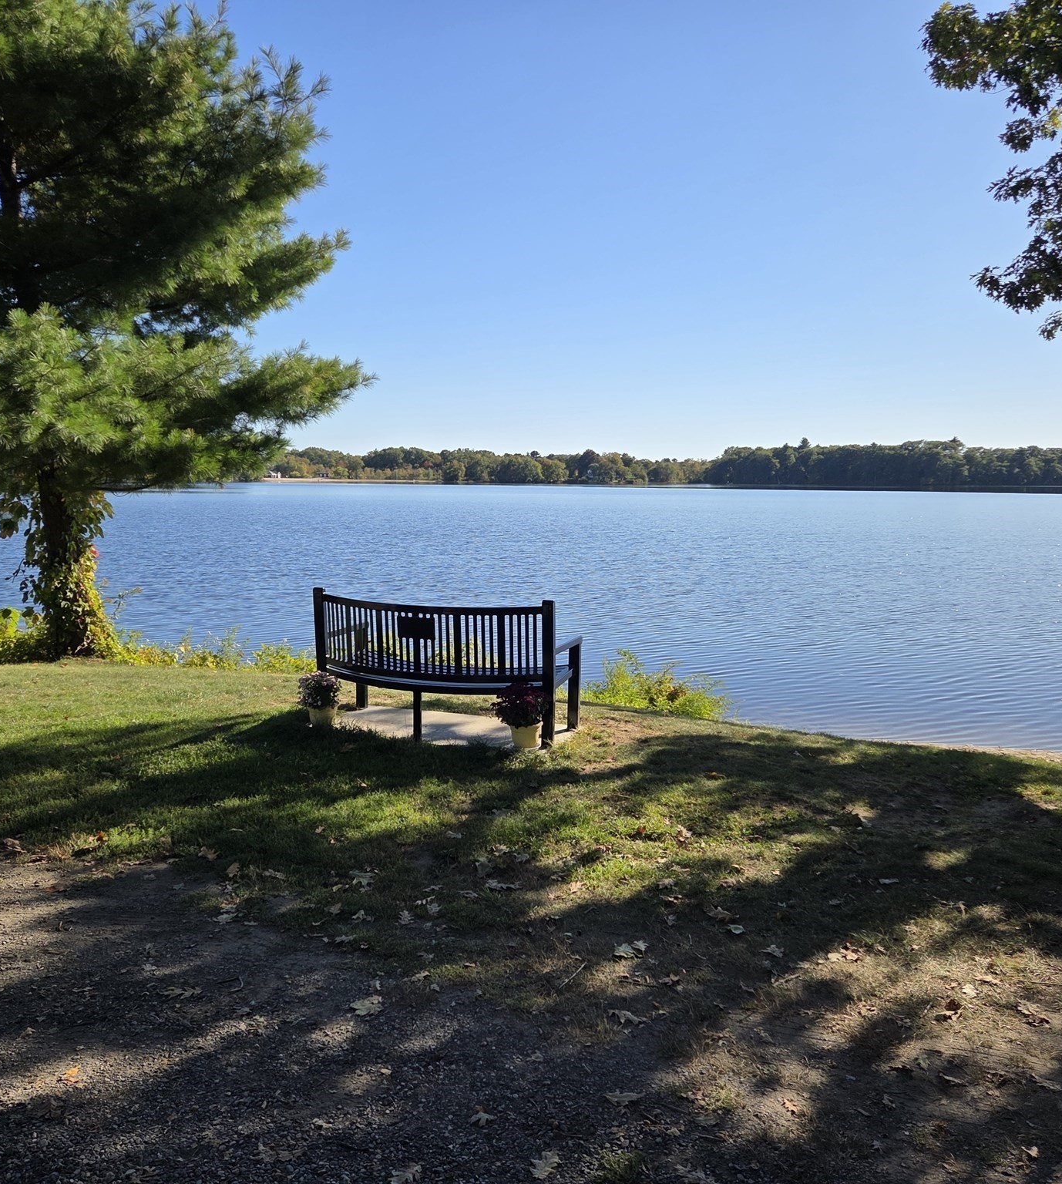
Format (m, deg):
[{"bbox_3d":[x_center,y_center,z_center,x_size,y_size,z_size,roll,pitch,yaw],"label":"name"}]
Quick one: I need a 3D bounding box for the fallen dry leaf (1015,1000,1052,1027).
[{"bbox_3d":[1.561,1.309,3.257,0.080,0.025,0.120,-2,7,-22],"label":"fallen dry leaf"}]

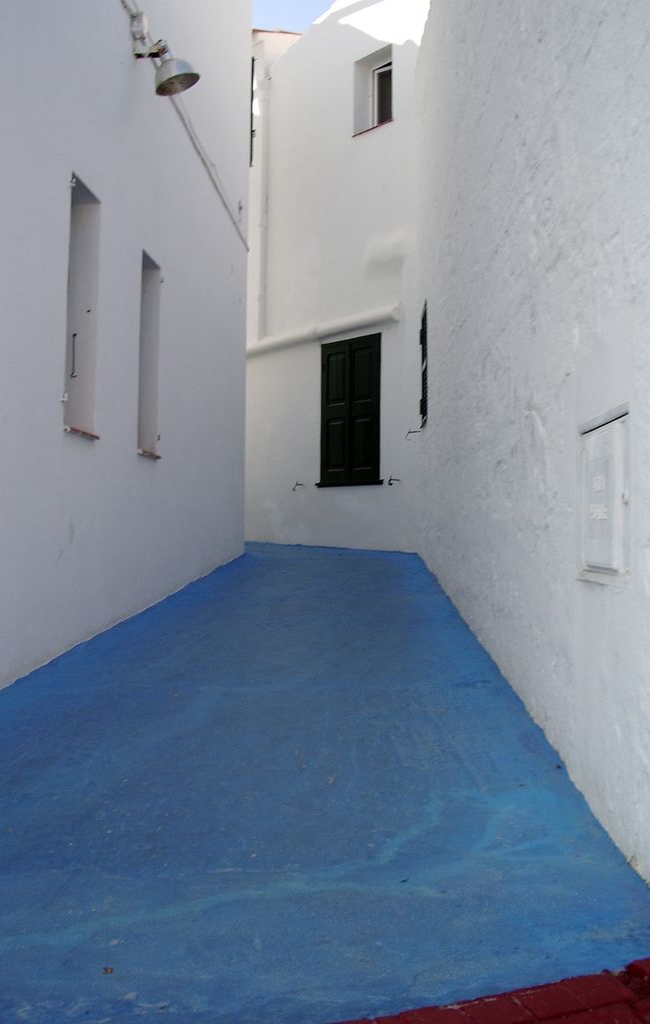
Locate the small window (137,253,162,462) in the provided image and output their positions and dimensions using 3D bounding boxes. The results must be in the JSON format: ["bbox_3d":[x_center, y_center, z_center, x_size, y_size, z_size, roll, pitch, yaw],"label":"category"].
[{"bbox_3d":[-1.456,-1.224,8.181,0.200,1.563,0.588,0,-2,4],"label":"small window"}]

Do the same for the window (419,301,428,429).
[{"bbox_3d":[1.153,-1.724,12.101,0.120,1.360,1.050,0,-2,3],"label":"window"}]

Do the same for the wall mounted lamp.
[{"bbox_3d":[-1.177,-3.410,7.652,0.470,0.585,0.340,0,-2,4],"label":"wall mounted lamp"}]

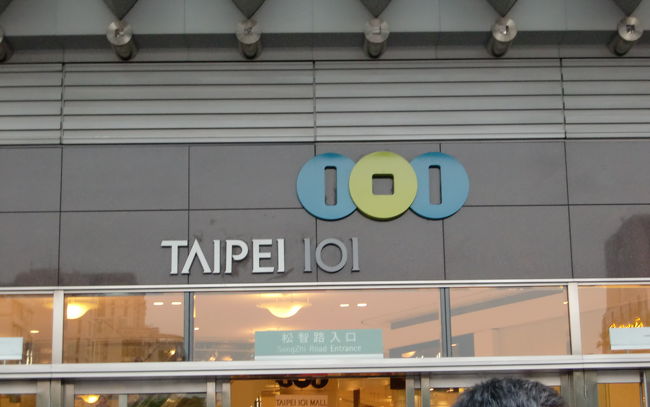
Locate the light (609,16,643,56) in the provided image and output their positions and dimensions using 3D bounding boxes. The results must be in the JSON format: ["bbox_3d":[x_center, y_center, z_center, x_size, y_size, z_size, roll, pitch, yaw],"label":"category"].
[{"bbox_3d":[3.431,-1.905,14.185,0.285,0.285,0.540,-1,-12,-2],"label":"light"}]

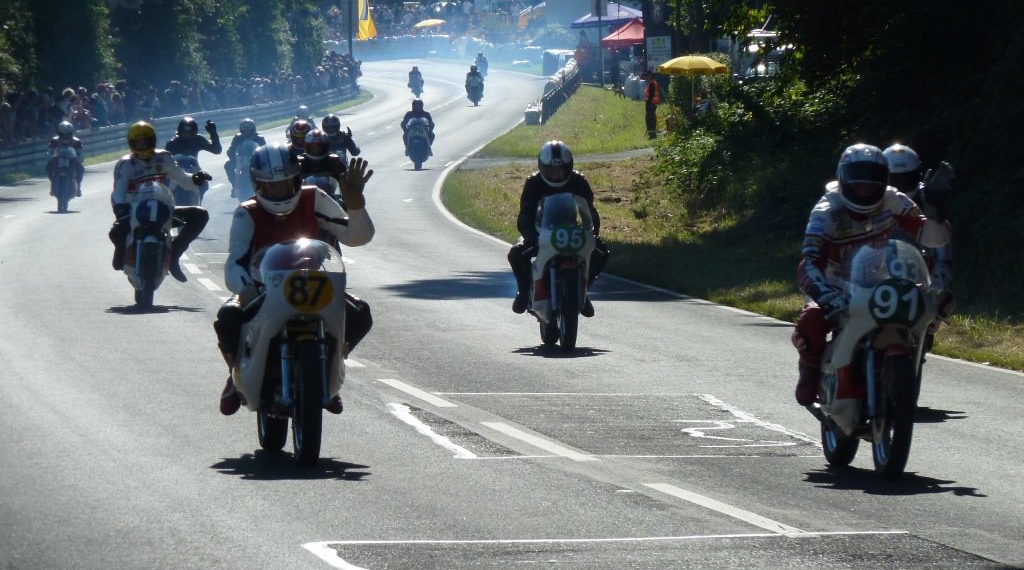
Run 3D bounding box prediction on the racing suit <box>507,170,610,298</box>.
[{"bbox_3d":[0.360,-0.399,51.600,0.800,0.990,0.820,0,2,-6],"label":"racing suit"}]

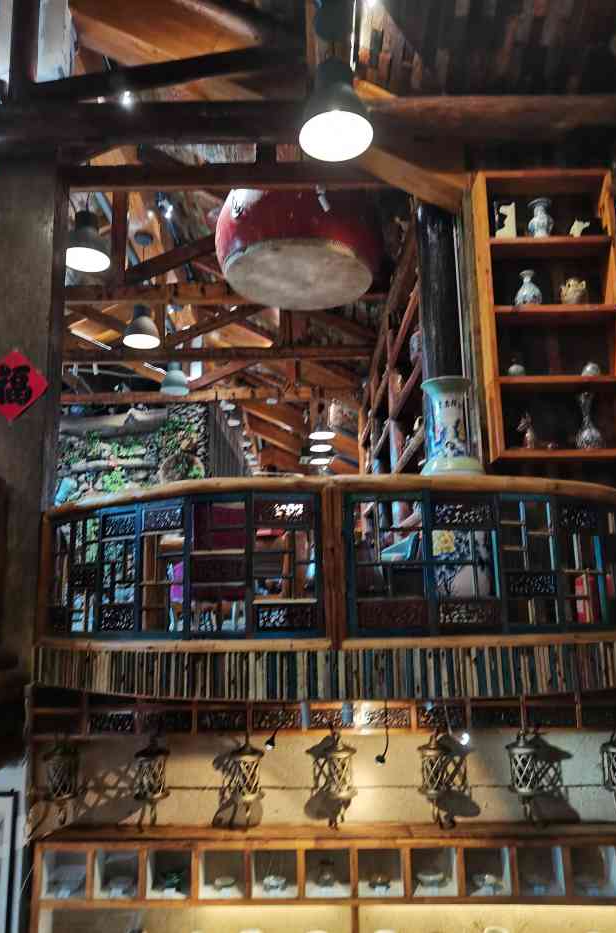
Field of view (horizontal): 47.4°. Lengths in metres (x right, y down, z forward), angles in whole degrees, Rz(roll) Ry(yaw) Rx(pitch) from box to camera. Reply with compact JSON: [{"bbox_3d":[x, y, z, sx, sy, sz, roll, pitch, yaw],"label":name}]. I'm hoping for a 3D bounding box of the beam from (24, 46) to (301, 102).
[{"bbox_3d":[-1.004,-2.818,5.002,1.958,0.130,0.120,-10,-11,-2],"label":"beam"}]

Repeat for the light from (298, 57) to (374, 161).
[{"bbox_3d":[0.145,-1.970,3.827,0.400,0.390,0.400,-1,-11,0],"label":"light"}]

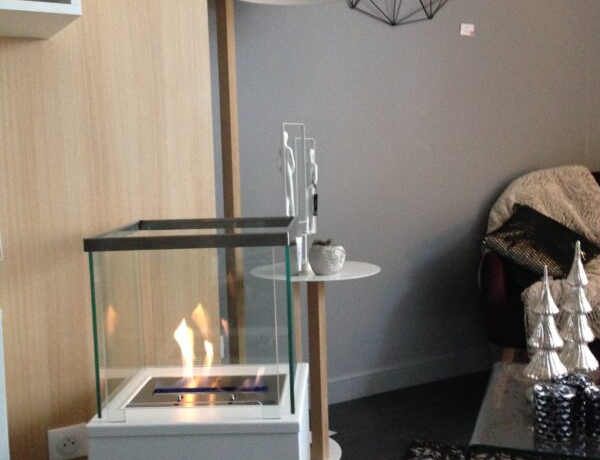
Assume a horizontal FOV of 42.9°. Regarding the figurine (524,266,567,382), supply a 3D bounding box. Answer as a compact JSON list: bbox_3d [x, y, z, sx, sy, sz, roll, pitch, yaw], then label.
[{"bbox_3d":[0.553,0.207,1.721,0.093,0.252,0.093,-2,4,2],"label":"figurine"}]

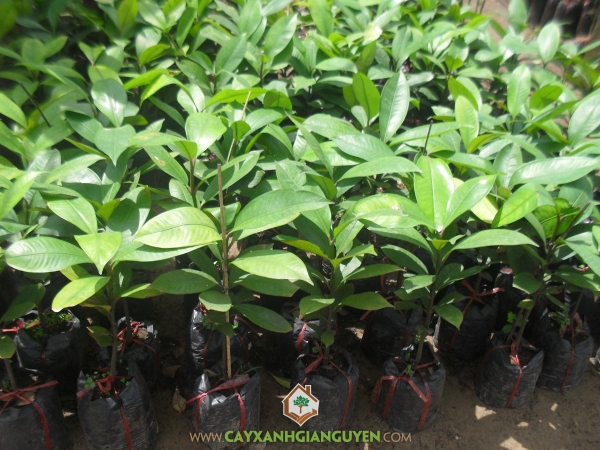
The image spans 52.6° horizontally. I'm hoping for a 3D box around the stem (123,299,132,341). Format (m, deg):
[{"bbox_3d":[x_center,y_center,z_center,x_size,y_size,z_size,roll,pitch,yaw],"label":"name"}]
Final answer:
[{"bbox_3d":[-0.390,0.217,1.377,0.011,0.114,0.011,1,26,-1],"label":"stem"}]

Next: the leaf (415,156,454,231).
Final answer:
[{"bbox_3d":[0.301,-0.068,1.360,0.090,0.175,0.030,-4,-17,-1],"label":"leaf"}]

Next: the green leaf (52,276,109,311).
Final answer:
[{"bbox_3d":[-0.474,0.148,1.310,0.135,0.025,0.060,-28,45,-22],"label":"green leaf"}]

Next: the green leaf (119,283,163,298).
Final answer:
[{"bbox_3d":[-0.309,0.130,1.190,0.100,0.030,0.050,0,25,-9],"label":"green leaf"}]

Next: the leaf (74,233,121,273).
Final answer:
[{"bbox_3d":[-0.346,0.049,1.040,0.085,0.030,0.100,-13,44,-12],"label":"leaf"}]

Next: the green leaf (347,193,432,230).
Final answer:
[{"bbox_3d":[0.199,-0.032,1.350,0.195,0.035,0.080,8,43,13],"label":"green leaf"}]

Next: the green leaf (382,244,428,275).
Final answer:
[{"bbox_3d":[0.245,0.078,1.410,0.125,0.025,0.045,36,50,11],"label":"green leaf"}]

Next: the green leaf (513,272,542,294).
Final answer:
[{"bbox_3d":[0.551,0.142,1.475,0.078,0.020,0.055,-11,43,-12],"label":"green leaf"}]

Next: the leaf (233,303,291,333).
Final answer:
[{"bbox_3d":[-0.073,0.174,1.144,0.121,0.018,0.050,20,49,12],"label":"leaf"}]

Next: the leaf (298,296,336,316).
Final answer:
[{"bbox_3d":[0.032,0.160,1.190,0.079,0.020,0.042,-22,49,-26],"label":"leaf"}]

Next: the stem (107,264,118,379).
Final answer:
[{"bbox_3d":[-0.428,0.226,1.383,0.020,0.320,0.020,6,28,-3],"label":"stem"}]

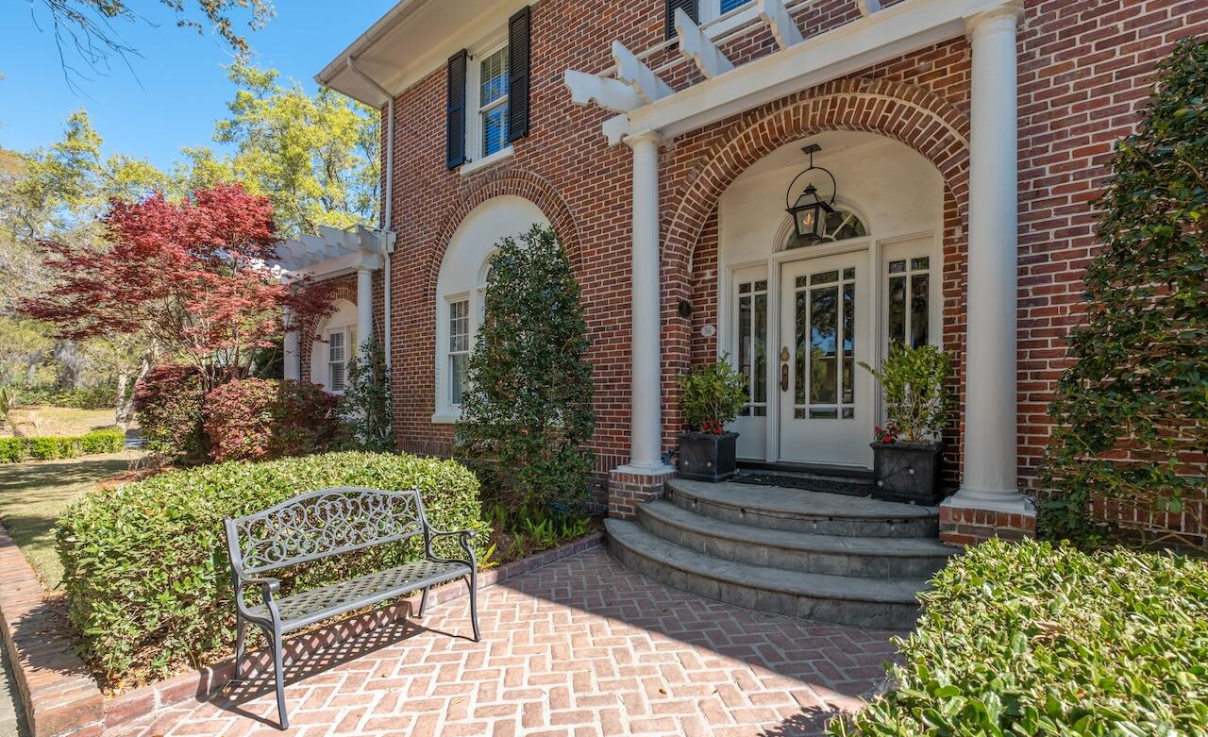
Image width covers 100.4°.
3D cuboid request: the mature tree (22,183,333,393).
[{"bbox_3d":[-8.426,-0.833,10.041,4.300,5.100,4.400,-1,-3,38],"label":"mature tree"}]

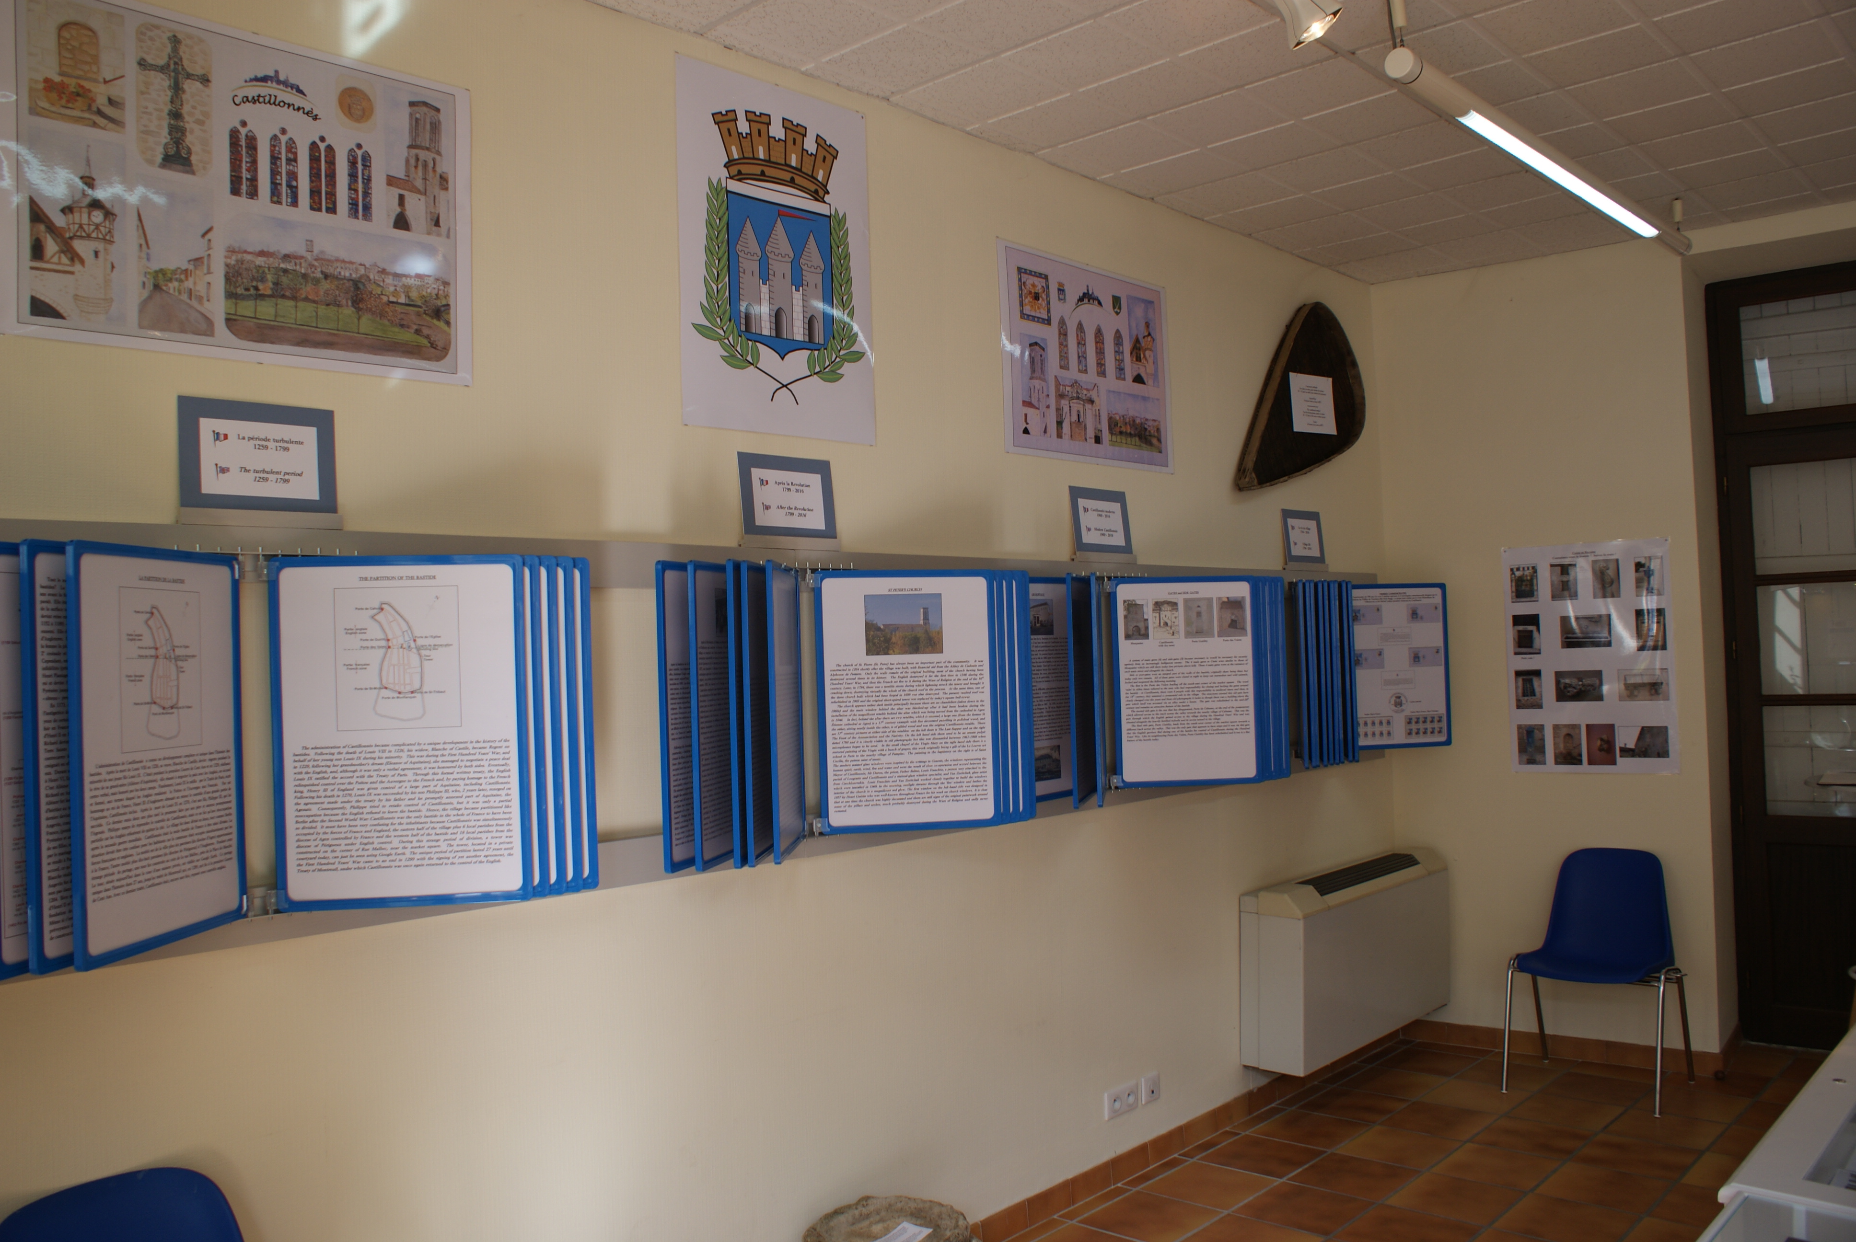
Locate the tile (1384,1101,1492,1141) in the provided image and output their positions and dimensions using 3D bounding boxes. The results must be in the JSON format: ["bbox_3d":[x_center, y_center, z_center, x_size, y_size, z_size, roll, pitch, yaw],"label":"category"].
[{"bbox_3d":[1.702,1.663,4.643,0.300,0.010,0.300,-3,-2,43],"label":"tile"}]

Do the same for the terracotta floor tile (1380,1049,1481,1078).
[{"bbox_3d":[1.884,1.675,5.288,0.300,0.010,0.300,-3,-2,43],"label":"terracotta floor tile"}]

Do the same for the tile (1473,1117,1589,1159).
[{"bbox_3d":[1.929,1.649,4.430,0.300,0.010,0.300,-3,-2,43],"label":"tile"}]

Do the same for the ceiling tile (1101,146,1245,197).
[{"bbox_3d":[0.763,-1.359,4.226,0.345,0.016,0.295,-4,-2,43],"label":"ceiling tile"}]

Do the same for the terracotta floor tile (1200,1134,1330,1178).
[{"bbox_3d":[1.044,1.663,4.322,0.295,0.010,0.295,-4,-2,43],"label":"terracotta floor tile"}]

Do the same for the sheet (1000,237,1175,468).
[{"bbox_3d":[0.497,-0.782,4.244,0.005,0.600,0.840,-3,-2,43],"label":"sheet"}]

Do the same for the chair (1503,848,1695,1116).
[{"bbox_3d":[2.352,1.243,4.896,0.515,0.800,0.490,-3,-2,40],"label":"chair"}]

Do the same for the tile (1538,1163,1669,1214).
[{"bbox_3d":[1.902,1.602,3.920,0.295,0.010,0.295,-4,-2,43],"label":"tile"}]

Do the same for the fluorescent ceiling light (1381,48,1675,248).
[{"bbox_3d":[1.802,-1.250,3.894,0.058,0.058,2.232,-3,-2,43],"label":"fluorescent ceiling light"}]

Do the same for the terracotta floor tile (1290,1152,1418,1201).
[{"bbox_3d":[1.263,1.644,4.112,0.295,0.010,0.295,-4,-2,43],"label":"terracotta floor tile"}]

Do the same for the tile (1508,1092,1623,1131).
[{"bbox_3d":[2.099,1.617,4.569,0.295,0.010,0.295,-4,-2,43],"label":"tile"}]

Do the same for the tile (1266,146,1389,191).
[{"bbox_3d":[1.238,-1.393,4.339,0.287,0.016,0.287,-3,-2,43],"label":"tile"}]

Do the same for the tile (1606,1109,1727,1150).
[{"bbox_3d":[2.359,1.630,4.452,0.300,0.010,0.300,-3,-2,43],"label":"tile"}]

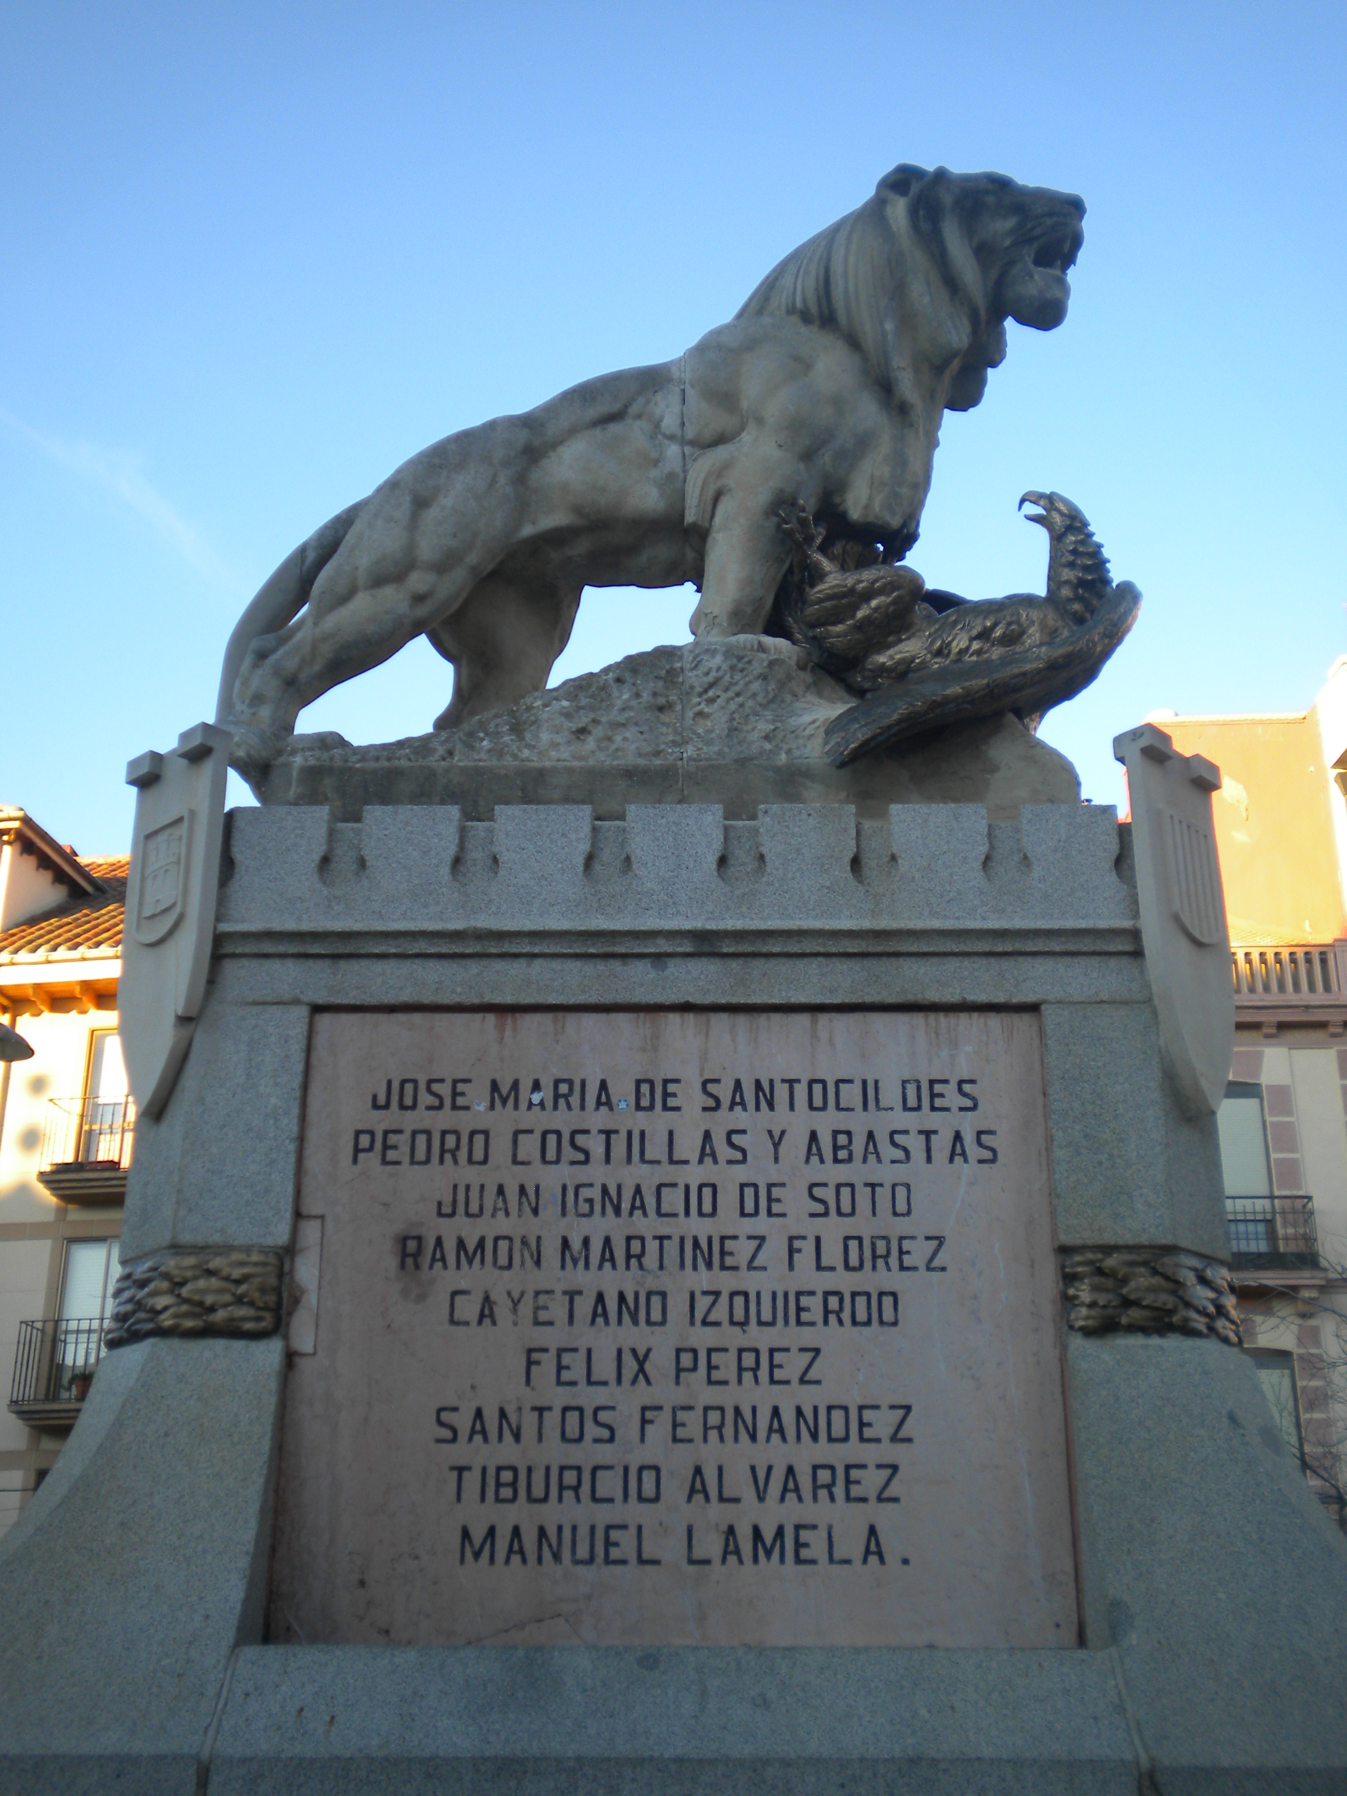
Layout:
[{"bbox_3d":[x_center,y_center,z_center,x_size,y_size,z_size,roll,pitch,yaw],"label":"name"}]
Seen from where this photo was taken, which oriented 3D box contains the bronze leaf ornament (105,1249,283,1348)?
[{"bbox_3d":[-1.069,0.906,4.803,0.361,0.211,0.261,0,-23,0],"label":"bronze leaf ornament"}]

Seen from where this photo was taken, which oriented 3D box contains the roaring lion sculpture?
[{"bbox_3d":[0.022,-1.341,6.614,2.674,2.392,0.831,0,-23,0],"label":"roaring lion sculpture"}]

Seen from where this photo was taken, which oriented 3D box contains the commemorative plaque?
[{"bbox_3d":[0.002,0.933,4.799,1.724,1.433,0.070,0,-23,0],"label":"commemorative plaque"}]

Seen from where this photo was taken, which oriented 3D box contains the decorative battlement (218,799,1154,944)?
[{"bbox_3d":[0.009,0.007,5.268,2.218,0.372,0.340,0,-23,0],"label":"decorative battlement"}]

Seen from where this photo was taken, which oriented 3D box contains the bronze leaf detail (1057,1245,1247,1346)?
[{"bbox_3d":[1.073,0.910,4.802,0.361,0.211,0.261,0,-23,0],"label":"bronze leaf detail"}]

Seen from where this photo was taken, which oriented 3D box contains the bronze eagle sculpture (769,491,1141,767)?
[{"bbox_3d":[0.823,-0.756,6.158,1.054,1.034,0.950,0,-23,0],"label":"bronze eagle sculpture"}]

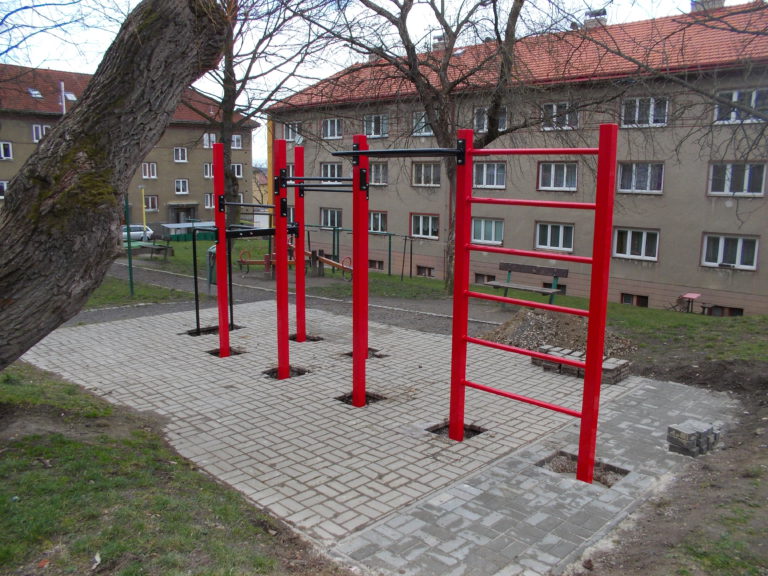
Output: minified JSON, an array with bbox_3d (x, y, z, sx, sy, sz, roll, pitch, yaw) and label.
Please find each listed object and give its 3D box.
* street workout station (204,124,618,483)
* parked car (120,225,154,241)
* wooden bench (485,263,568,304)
[{"bbox_3d":[-0.158,-0.234,6.951,5.710,2.672,1.570,10,13,42],"label":"street workout station"},{"bbox_3d":[-21.351,-4.335,52.823,4.200,1.480,1.750,-8,13,-41],"label":"parked car"},{"bbox_3d":[2.651,0.042,12.111,1.450,0.857,0.602,9,13,40],"label":"wooden bench"}]

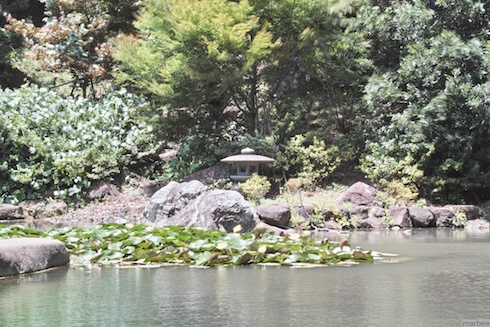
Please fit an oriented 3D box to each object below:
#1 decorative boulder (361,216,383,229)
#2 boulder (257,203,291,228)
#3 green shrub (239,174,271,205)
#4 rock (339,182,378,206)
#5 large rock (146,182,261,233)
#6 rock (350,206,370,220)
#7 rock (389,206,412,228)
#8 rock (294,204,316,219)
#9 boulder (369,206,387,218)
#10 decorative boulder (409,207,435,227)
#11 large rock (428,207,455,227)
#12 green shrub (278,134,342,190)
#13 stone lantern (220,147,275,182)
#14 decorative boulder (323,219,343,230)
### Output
[{"bbox_3d":[2.513,1.163,21.200,0.473,0.229,0.360,0,1,0],"label":"decorative boulder"},{"bbox_3d":[0.579,1.040,21.300,0.683,0.480,0.520,0,1,0],"label":"boulder"},{"bbox_3d":[0.193,0.529,21.900,0.652,0.593,0.600,0,1,0],"label":"green shrub"},{"bbox_3d":[2.353,0.643,22.300,0.829,0.483,0.620,0,1,0],"label":"rock"},{"bbox_3d":[-0.864,0.844,21.000,2.255,1.005,1.600,0,1,0],"label":"large rock"},{"bbox_3d":[2.181,0.948,20.400,0.398,0.266,0.320,0,1,0],"label":"rock"},{"bbox_3d":[3.072,1.067,21.250,0.474,0.422,0.430,0,1,0],"label":"rock"},{"bbox_3d":[1.189,0.960,21.500,0.400,0.271,0.360,0,1,0],"label":"rock"},{"bbox_3d":[2.530,0.934,20.500,0.334,0.229,0.280,0,1,0],"label":"boulder"},{"bbox_3d":[3.315,1.010,20.200,0.488,0.385,0.420,0,1,0],"label":"decorative boulder"},{"bbox_3d":[3.728,1.010,20.300,0.491,0.377,0.420,0,1,0],"label":"large rock"},{"bbox_3d":[1.357,-0.021,22.200,1.311,1.156,1.150,0,1,0],"label":"green shrub"},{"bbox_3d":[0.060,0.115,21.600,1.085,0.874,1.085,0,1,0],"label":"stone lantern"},{"bbox_3d":[1.636,1.139,20.000,0.353,0.214,0.280,0,1,0],"label":"decorative boulder"}]

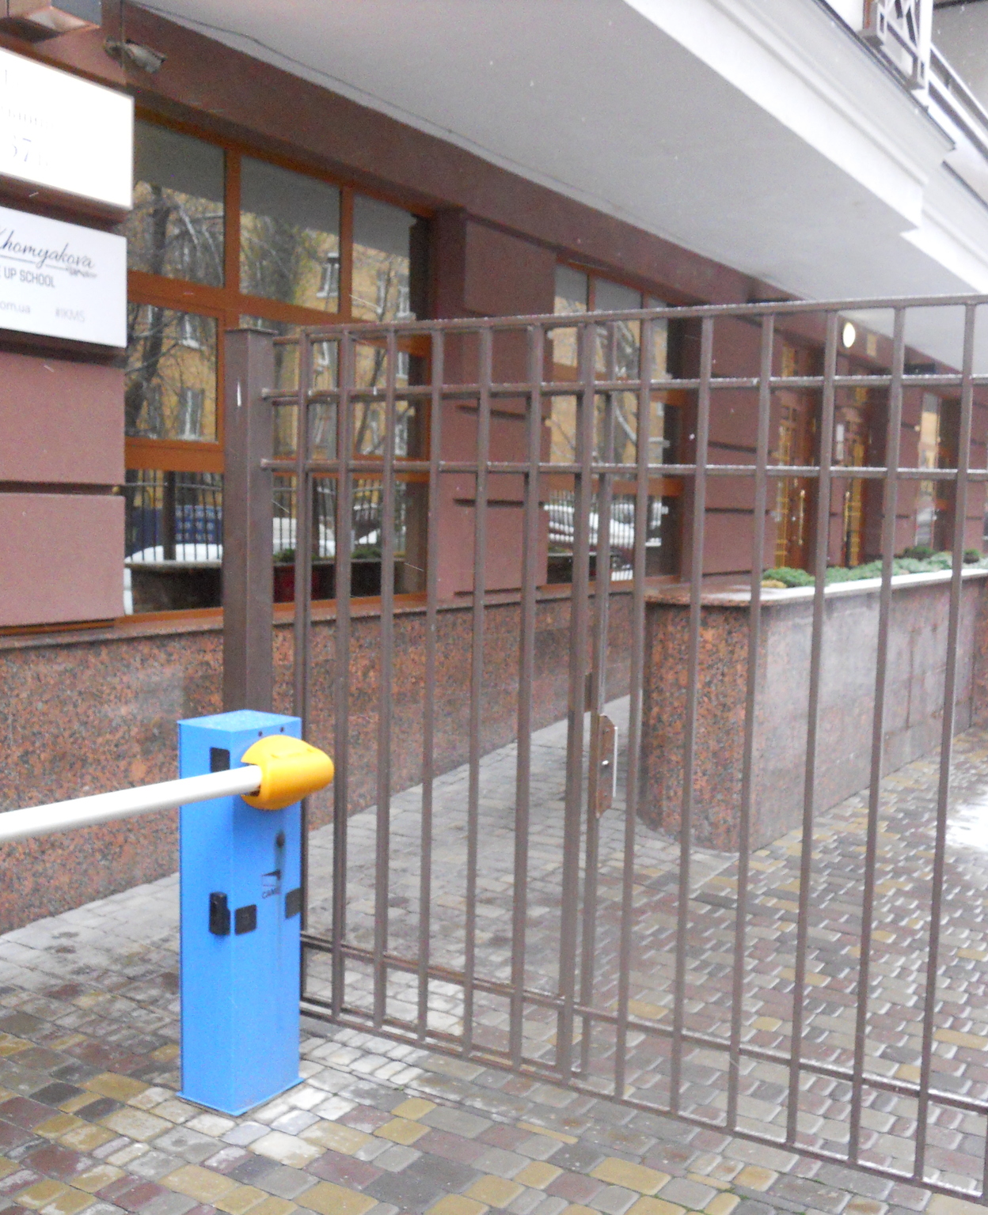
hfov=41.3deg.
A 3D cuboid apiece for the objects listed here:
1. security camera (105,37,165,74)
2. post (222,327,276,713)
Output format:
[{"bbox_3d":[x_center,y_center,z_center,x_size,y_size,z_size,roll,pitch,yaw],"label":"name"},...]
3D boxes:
[{"bbox_3d":[-1.352,-2.085,4.955,0.205,0.080,0.115,12,-2,-37],"label":"security camera"},{"bbox_3d":[-0.768,0.210,4.104,0.108,2.110,0.108,4,6,31],"label":"post"}]

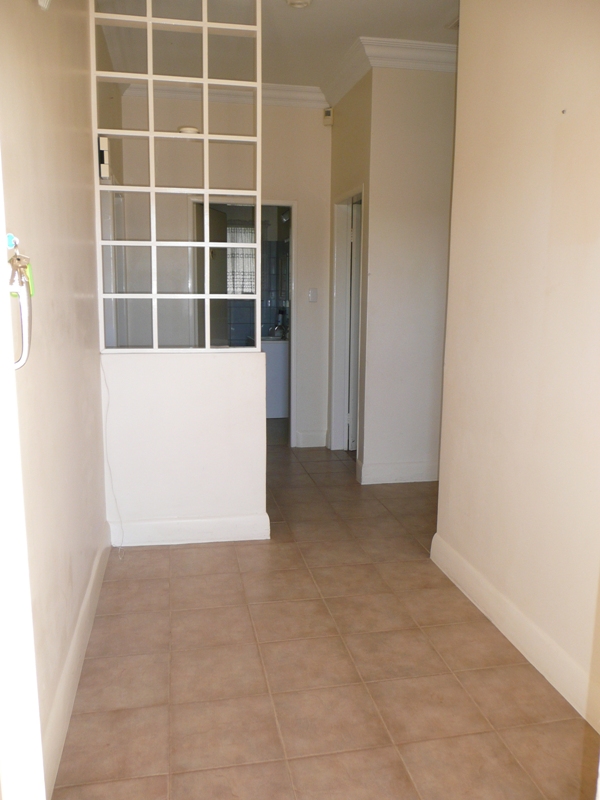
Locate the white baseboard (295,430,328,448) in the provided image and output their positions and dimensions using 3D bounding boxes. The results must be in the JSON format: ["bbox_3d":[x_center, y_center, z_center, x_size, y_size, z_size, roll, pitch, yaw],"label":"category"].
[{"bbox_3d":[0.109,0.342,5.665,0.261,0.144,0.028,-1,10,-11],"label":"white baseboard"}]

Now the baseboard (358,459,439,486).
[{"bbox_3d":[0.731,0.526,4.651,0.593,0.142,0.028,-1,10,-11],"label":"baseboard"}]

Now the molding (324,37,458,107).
[{"bbox_3d":[0.603,-2.293,4.670,0.707,0.122,1.248,-1,10,-11],"label":"molding"}]

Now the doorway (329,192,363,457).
[{"bbox_3d":[0.414,-0.524,5.045,0.149,2.071,0.826,-1,10,-11],"label":"doorway"}]

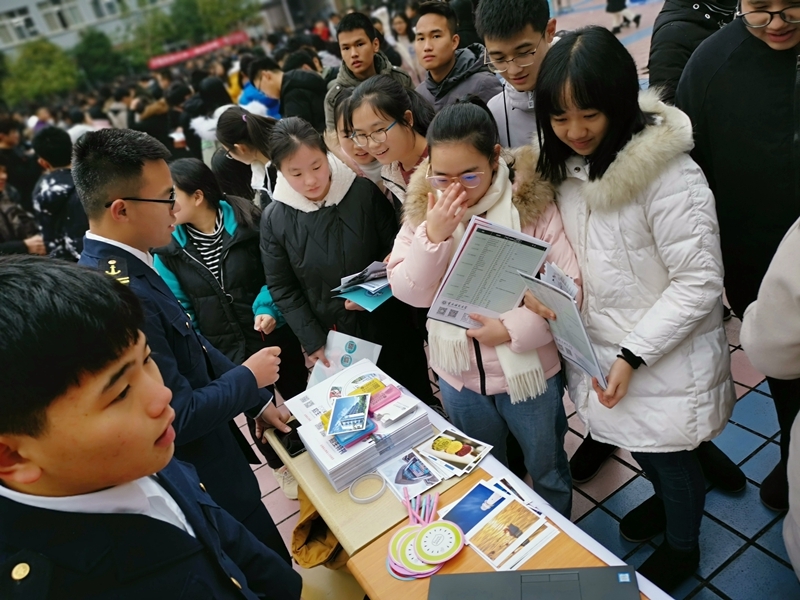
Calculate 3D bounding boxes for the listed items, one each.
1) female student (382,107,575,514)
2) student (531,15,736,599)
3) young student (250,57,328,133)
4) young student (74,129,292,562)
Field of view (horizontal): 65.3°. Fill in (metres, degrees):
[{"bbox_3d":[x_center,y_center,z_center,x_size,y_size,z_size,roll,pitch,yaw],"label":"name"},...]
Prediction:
[{"bbox_3d":[0.344,0.120,1.827,0.520,1.460,0.420,-4,28,27],"label":"female student"},{"bbox_3d":[0.598,0.093,1.620,0.430,1.540,0.540,-31,28,-26],"label":"student"},{"bbox_3d":[-0.376,-0.605,3.597,0.420,1.610,0.500,-14,25,9],"label":"young student"},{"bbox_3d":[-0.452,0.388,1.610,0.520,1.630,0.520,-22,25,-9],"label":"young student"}]

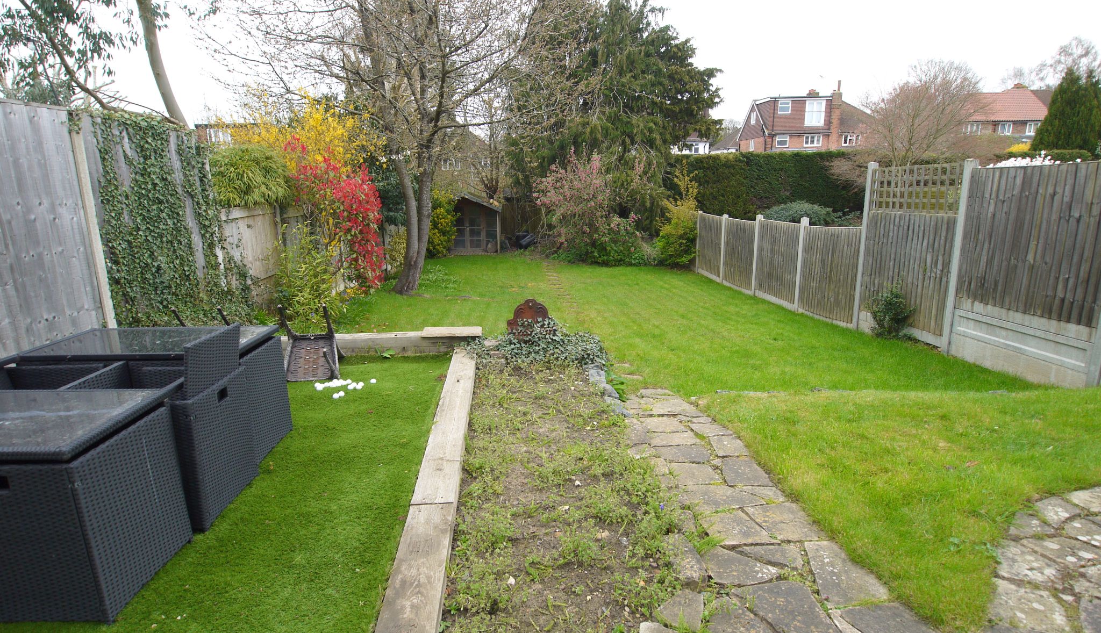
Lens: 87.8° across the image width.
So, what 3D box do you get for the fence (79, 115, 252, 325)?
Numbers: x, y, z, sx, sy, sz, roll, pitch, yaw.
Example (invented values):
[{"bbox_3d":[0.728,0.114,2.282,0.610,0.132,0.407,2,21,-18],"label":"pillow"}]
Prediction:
[{"bbox_3d":[-3.522,-0.732,5.404,0.160,1.960,2.150,-2,12,-4],"label":"fence"}]

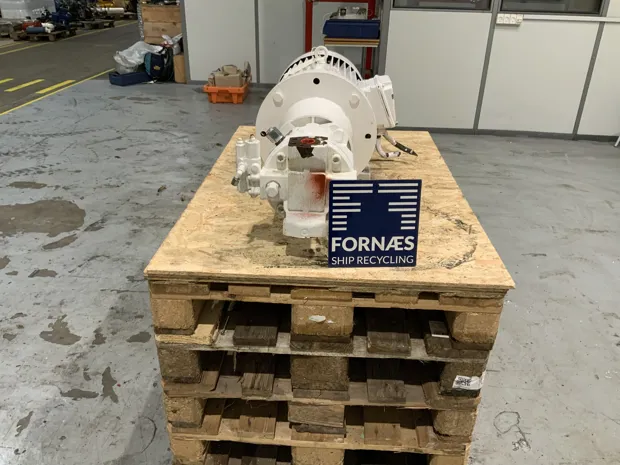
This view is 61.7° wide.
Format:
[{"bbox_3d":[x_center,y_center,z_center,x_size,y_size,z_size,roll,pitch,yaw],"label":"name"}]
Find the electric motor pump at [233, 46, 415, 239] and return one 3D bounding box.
[{"bbox_3d":[0.055,-0.344,1.600,0.465,0.415,0.970,2,27,2],"label":"electric motor pump"}]

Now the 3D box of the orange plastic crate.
[{"bbox_3d":[-0.932,-1.575,5.879,0.445,0.172,0.350,2,27,2],"label":"orange plastic crate"}]

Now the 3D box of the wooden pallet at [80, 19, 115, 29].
[{"bbox_3d":[-5.403,-5.187,12.943,0.800,0.144,1.200,-2,27,-7],"label":"wooden pallet"}]

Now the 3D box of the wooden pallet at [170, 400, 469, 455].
[{"bbox_3d":[0.054,0.214,1.891,0.800,0.148,1.200,2,27,2],"label":"wooden pallet"}]

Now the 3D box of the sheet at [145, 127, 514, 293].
[{"bbox_3d":[0.071,-0.164,1.729,0.830,0.022,1.250,2,27,2],"label":"sheet"}]

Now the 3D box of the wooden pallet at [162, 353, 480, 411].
[{"bbox_3d":[0.057,0.077,1.817,0.800,0.148,1.200,2,27,2],"label":"wooden pallet"}]

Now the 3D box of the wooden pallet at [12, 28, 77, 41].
[{"bbox_3d":[-5.494,-4.131,10.839,0.800,0.144,1.200,0,27,-3],"label":"wooden pallet"}]

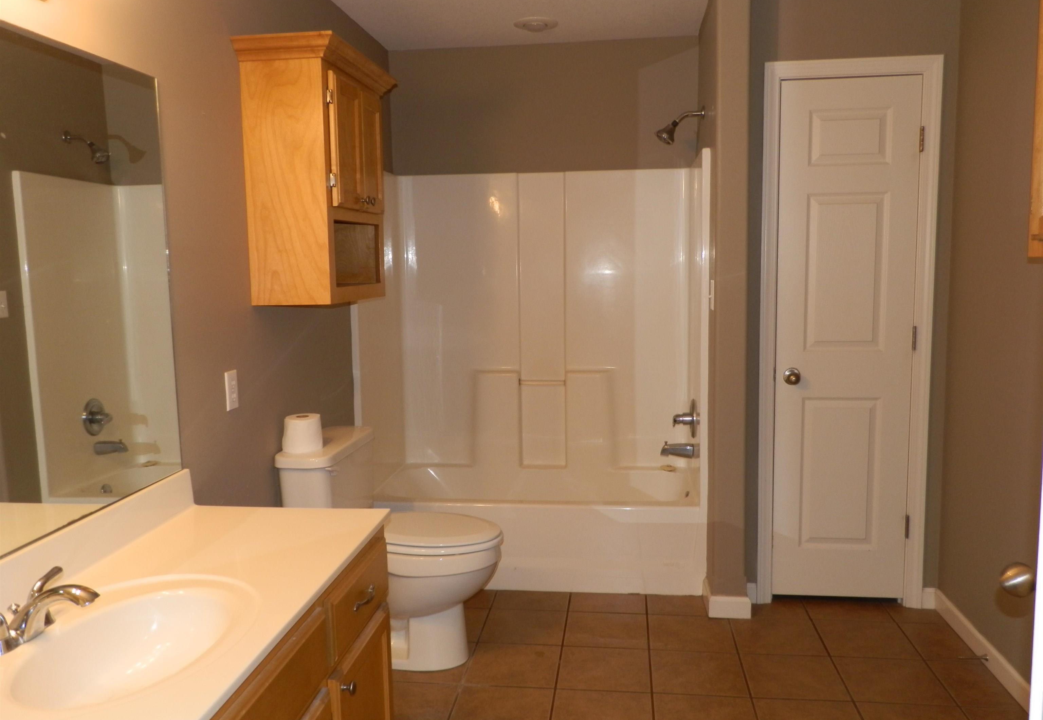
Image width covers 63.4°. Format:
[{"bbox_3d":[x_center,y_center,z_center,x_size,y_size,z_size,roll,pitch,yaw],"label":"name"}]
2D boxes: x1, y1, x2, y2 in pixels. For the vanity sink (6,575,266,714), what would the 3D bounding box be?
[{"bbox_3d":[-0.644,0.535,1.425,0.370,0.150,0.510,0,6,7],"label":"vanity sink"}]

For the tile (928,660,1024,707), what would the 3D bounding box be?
[{"bbox_3d":[1.476,1.063,2.763,0.187,0.010,0.301,0,6,7],"label":"tile"}]

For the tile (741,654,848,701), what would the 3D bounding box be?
[{"bbox_3d":[0.907,1.059,2.818,0.308,0.010,0.308,0,6,7],"label":"tile"}]

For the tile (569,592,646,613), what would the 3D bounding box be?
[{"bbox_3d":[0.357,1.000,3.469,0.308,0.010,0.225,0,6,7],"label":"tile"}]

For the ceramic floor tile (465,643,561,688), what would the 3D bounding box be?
[{"bbox_3d":[-0.025,1.062,2.934,0.308,0.010,0.308,0,6,7],"label":"ceramic floor tile"}]

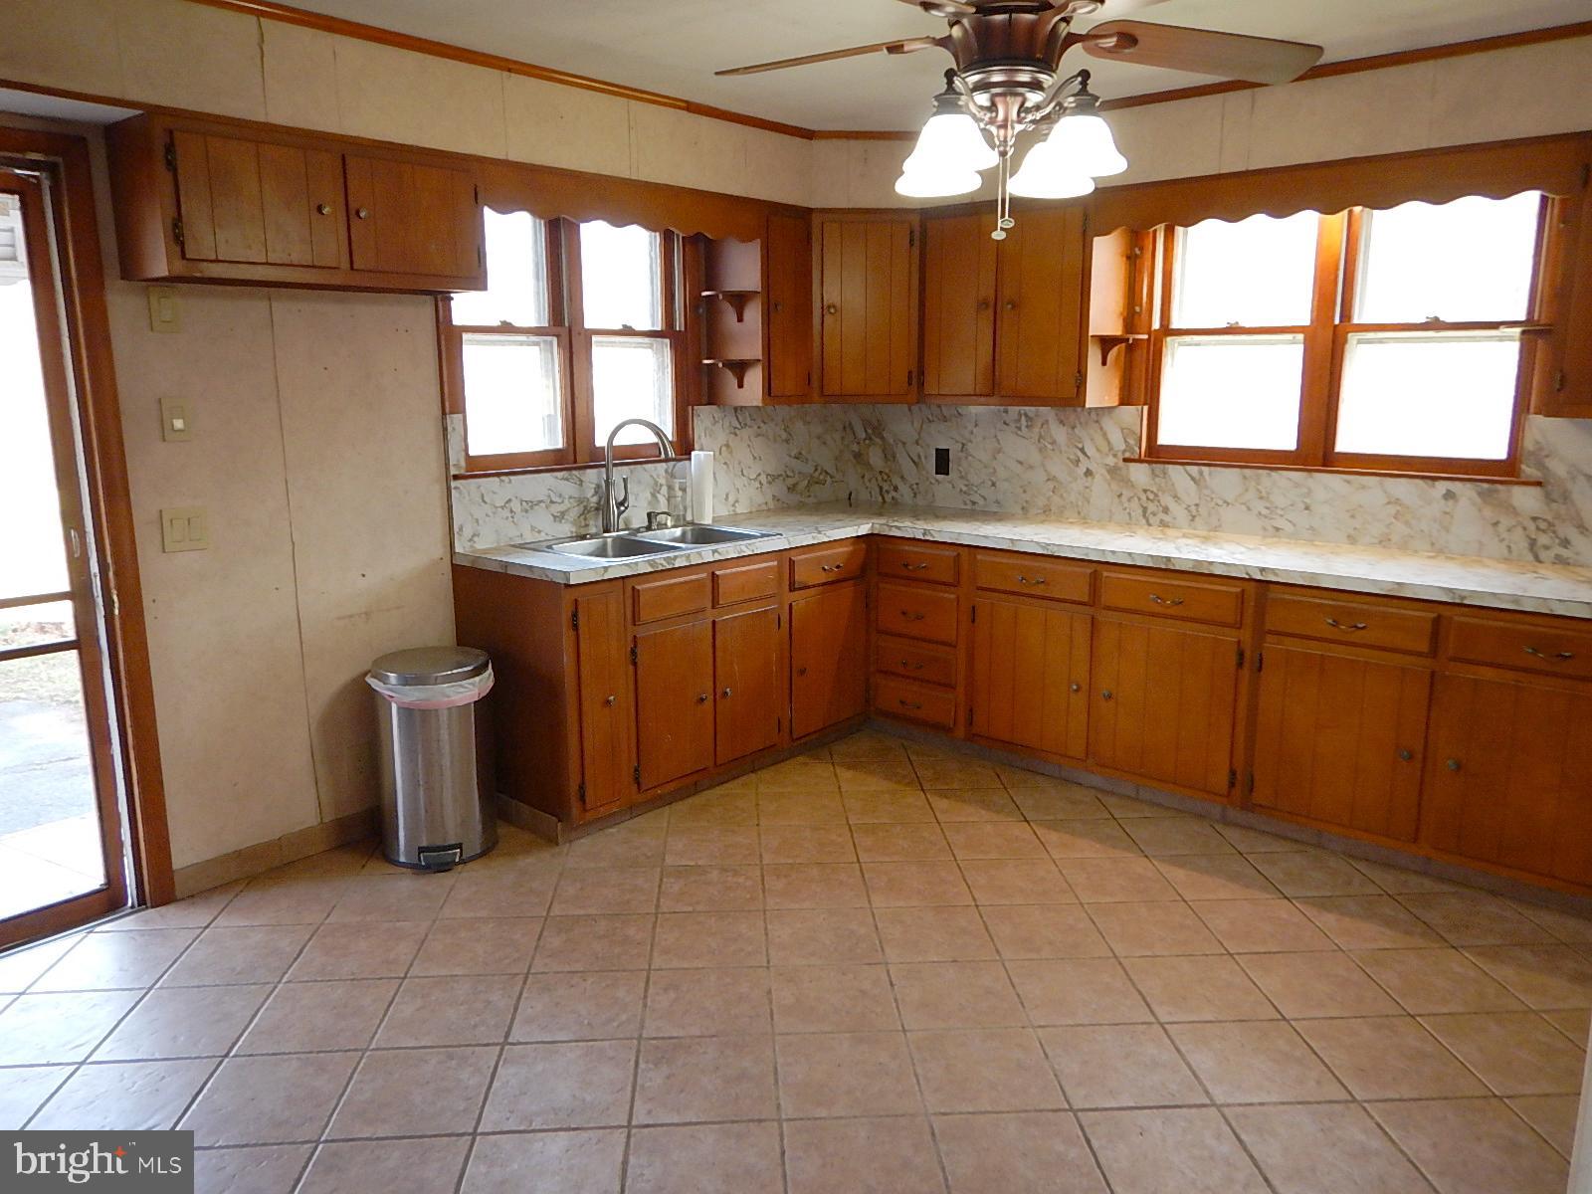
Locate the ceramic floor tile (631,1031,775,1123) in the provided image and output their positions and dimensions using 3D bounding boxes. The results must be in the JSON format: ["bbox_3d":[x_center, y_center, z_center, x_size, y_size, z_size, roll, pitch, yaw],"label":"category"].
[{"bbox_3d":[-0.193,1.048,2.392,0.302,0.010,0.302,-1,11,-3],"label":"ceramic floor tile"}]

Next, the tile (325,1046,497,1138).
[{"bbox_3d":[-0.813,1.064,2.379,0.303,0.010,0.303,-1,11,-3],"label":"tile"}]

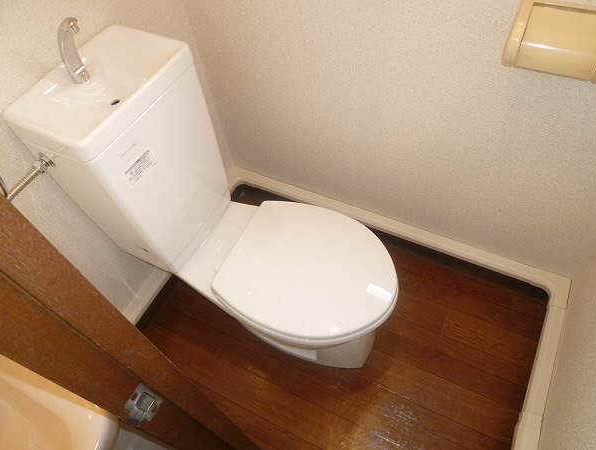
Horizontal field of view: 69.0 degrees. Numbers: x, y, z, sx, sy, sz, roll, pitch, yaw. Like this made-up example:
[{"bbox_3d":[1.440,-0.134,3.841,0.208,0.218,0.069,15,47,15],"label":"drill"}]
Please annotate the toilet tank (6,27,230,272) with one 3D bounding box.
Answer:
[{"bbox_3d":[-0.376,-0.153,1.062,0.215,0.490,0.324,20,59,18],"label":"toilet tank"}]

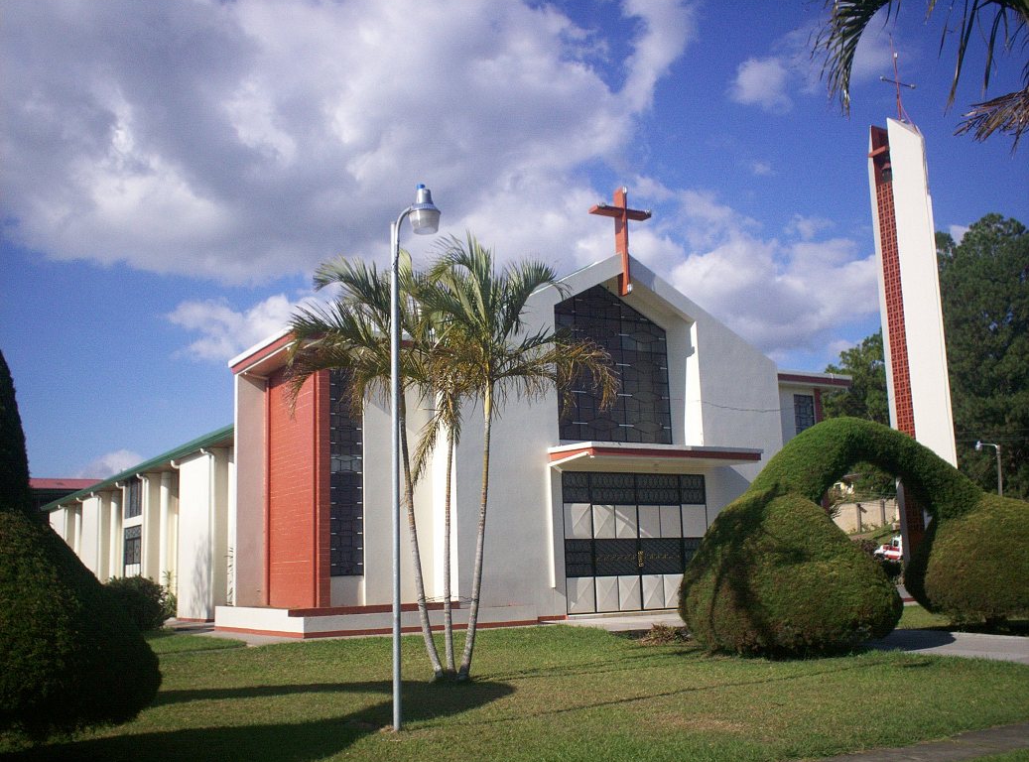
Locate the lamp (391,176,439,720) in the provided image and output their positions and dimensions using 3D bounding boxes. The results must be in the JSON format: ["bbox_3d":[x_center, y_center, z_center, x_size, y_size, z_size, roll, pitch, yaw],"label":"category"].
[{"bbox_3d":[-0.939,0.612,10.162,0.520,5.180,0.300,-3,-10,8],"label":"lamp"}]

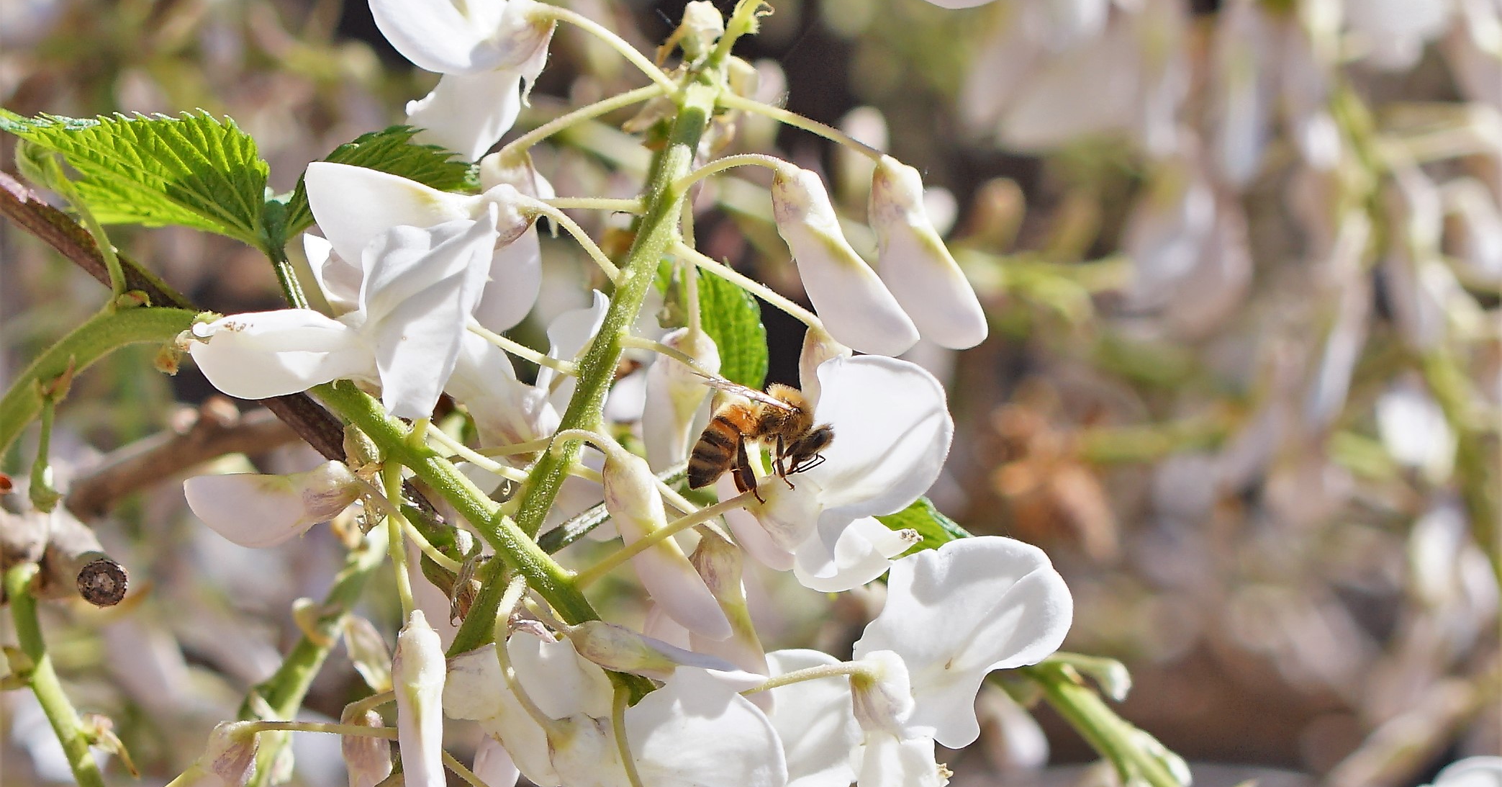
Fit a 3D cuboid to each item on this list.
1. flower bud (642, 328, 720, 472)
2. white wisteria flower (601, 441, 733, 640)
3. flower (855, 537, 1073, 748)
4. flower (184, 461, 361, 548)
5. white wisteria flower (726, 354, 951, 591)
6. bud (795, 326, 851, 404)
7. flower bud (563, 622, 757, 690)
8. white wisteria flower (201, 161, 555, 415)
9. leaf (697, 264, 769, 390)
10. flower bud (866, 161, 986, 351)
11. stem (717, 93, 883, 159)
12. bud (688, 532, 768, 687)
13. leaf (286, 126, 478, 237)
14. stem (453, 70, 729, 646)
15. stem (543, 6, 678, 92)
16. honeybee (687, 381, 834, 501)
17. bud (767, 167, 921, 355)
[{"bbox_3d":[-0.006,0.001,0.321,0.006,0.013,0.006,9,0,0],"label":"flower bud"},{"bbox_3d":[-0.008,0.013,0.337,0.005,0.020,0.005,-32,0,0],"label":"white wisteria flower"},{"bbox_3d":[0.019,0.023,0.345,0.013,0.018,0.017,16,-4,-38],"label":"flower"},{"bbox_3d":[-0.040,0.009,0.317,0.015,0.007,0.005,5,0,-3],"label":"flower"},{"bbox_3d":[0.007,0.007,0.306,0.015,0.018,0.013,3,0,-24],"label":"white wisteria flower"},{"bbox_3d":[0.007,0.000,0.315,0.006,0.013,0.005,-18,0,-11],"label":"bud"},{"bbox_3d":[-0.008,0.023,0.334,0.018,0.004,0.005,10,0,0],"label":"flower bud"},{"bbox_3d":[-0.035,-0.009,0.342,0.031,0.022,0.018,0,0,-15],"label":"white wisteria flower"},{"bbox_3d":[-0.004,-0.006,0.356,0.010,0.014,0.004,5,0,12],"label":"leaf"},{"bbox_3d":[0.016,-0.013,0.345,0.008,0.018,0.006,-21,0,6],"label":"flower bud"},{"bbox_3d":[0.004,-0.022,0.311,0.014,0.001,0.001,20,12,0],"label":"stem"},{"bbox_3d":[-0.002,0.019,0.321,0.005,0.013,0.005,-14,0,0],"label":"bud"},{"bbox_3d":[-0.036,-0.020,0.358,0.018,0.004,0.012,-10,46,-10],"label":"leaf"},{"bbox_3d":[-0.015,-0.002,0.340,0.003,0.057,0.003,23,0,0],"label":"stem"},{"bbox_3d":[-0.013,-0.031,0.340,0.014,0.002,0.001,32,0,0],"label":"stem"},{"bbox_3d":[0.001,0.005,0.345,0.013,0.009,0.006,-18,0,-3],"label":"honeybee"},{"bbox_3d":[0.008,-0.012,0.340,0.006,0.020,0.005,-33,0,0],"label":"bud"}]

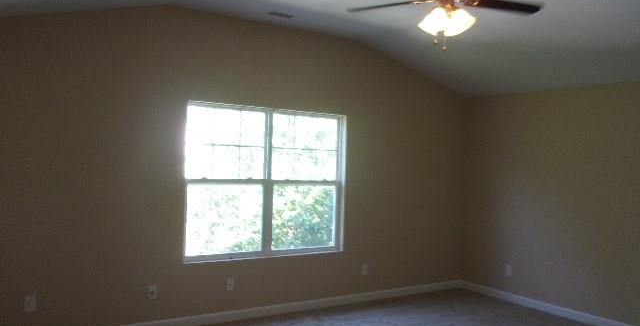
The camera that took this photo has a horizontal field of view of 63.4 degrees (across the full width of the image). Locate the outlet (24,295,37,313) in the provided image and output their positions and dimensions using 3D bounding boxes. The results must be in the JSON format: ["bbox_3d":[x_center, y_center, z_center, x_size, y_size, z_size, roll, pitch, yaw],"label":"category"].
[{"bbox_3d":[-2.169,1.058,3.878,0.075,0.119,0.014,2,0,-33],"label":"outlet"}]

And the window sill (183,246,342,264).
[{"bbox_3d":[-0.492,0.873,4.992,1.710,0.050,0.100,2,0,-33],"label":"window sill"}]

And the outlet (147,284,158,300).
[{"bbox_3d":[-1.409,1.093,4.366,0.075,0.119,0.014,2,0,-33],"label":"outlet"}]

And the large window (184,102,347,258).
[{"bbox_3d":[-0.470,0.193,4.996,1.700,1.420,0.100,2,0,-33],"label":"large window"}]

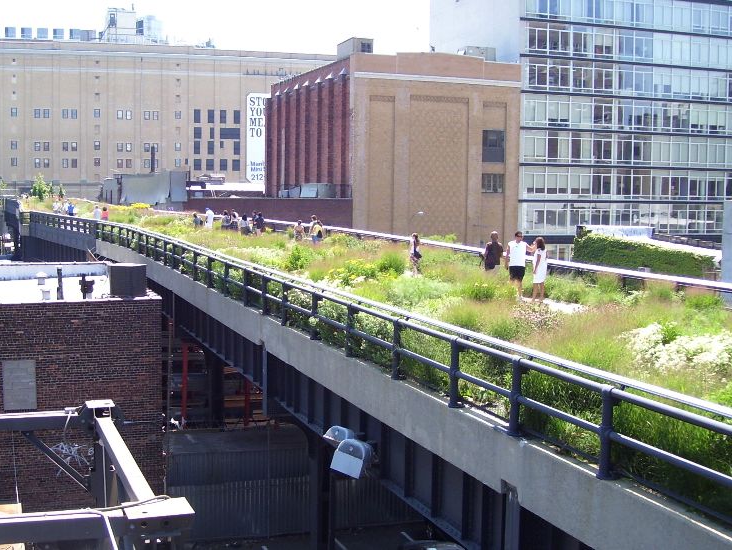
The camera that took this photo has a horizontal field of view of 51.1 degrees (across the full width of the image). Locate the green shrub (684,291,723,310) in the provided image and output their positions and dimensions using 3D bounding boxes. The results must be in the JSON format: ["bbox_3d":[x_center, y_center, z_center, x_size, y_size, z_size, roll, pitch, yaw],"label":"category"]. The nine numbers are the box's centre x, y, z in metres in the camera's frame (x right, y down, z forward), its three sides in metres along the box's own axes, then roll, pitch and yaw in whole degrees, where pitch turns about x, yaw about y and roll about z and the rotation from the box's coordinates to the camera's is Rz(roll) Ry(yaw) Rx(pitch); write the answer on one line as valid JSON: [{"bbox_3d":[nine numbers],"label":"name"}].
[{"bbox_3d":[7.933,0.623,18.000,0.840,0.520,0.700,0,5,0],"label":"green shrub"}]

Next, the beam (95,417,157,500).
[{"bbox_3d":[-3.156,2.381,9.891,0.200,0.180,3.530,-2,6,-26],"label":"beam"}]

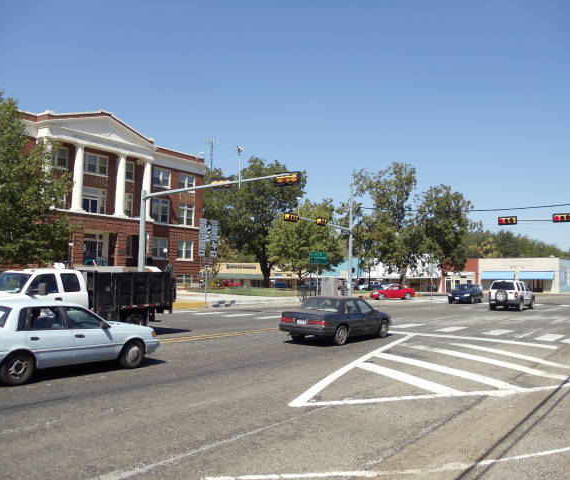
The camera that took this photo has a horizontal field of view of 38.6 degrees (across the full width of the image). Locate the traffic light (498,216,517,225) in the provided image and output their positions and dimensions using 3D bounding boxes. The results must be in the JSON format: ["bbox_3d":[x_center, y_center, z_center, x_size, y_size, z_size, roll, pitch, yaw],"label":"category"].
[{"bbox_3d":[15.207,-1.303,55.500,1.320,0.580,0.380,-1,-3,30],"label":"traffic light"}]

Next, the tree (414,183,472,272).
[{"bbox_3d":[17.535,-0.719,90.000,6.800,11.000,6.800,-1,-3,27],"label":"tree"}]

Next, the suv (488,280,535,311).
[{"bbox_3d":[14.050,3.440,50.048,1.830,1.820,4.450,-1,-3,30],"label":"suv"}]

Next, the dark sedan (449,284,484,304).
[{"bbox_3d":[13.913,4.148,62.600,1.760,1.420,4.700,-1,-3,24],"label":"dark sedan"}]

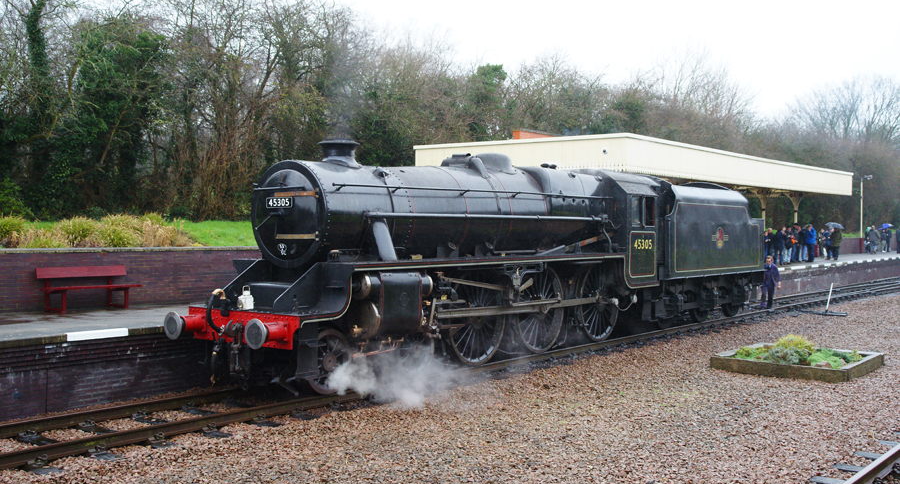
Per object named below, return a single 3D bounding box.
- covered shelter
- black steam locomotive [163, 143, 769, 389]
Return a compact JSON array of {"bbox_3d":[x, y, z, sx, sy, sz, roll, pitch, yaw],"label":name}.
[{"bbox_3d":[10.271,-1.225,39.609,8.400,4.550,26.200,1,1,39],"label":"covered shelter"},{"bbox_3d":[2.672,0.282,19.979,2.680,3.900,19.400,1,1,39],"label":"black steam locomotive"}]

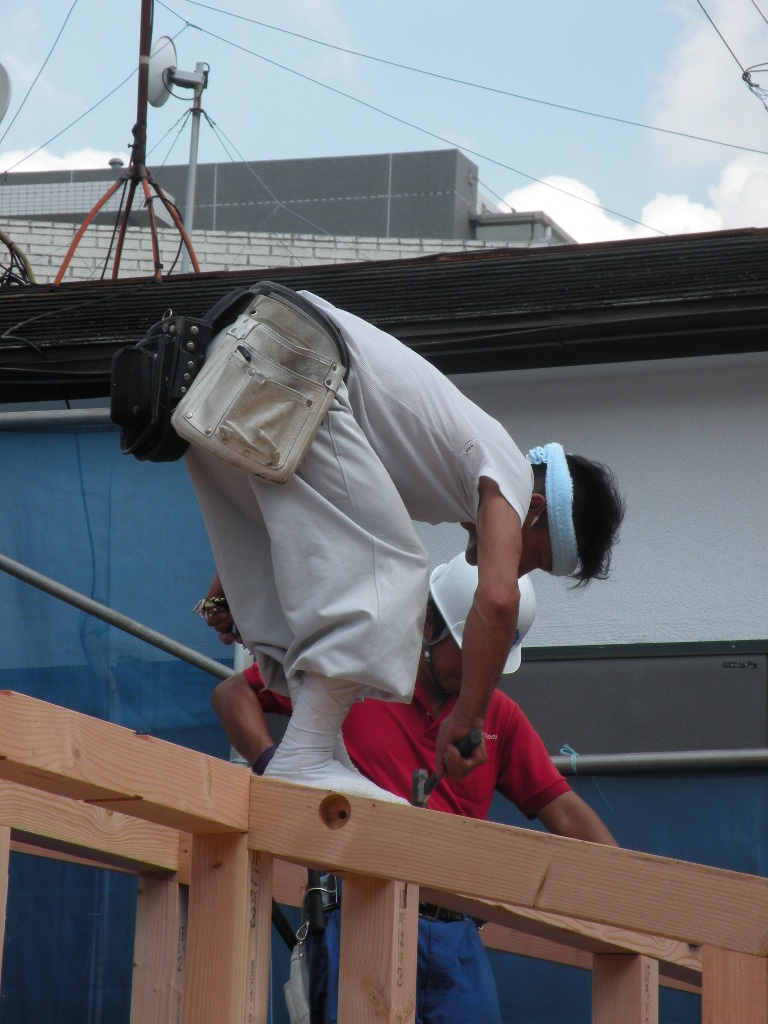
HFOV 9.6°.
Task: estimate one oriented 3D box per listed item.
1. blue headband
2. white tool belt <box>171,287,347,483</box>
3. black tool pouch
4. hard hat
[{"bbox_3d":[0.280,-0.004,7.540,0.065,0.220,0.180,-6,3,3],"label":"blue headband"},{"bbox_3d":[-0.207,-0.212,7.520,0.220,0.295,0.110,28,-5,13],"label":"white tool belt"},{"bbox_3d":[-0.348,-0.219,7.650,0.130,0.260,0.175,15,-8,-40],"label":"black tool pouch"},{"bbox_3d":[0.175,0.180,8.150,0.155,0.280,0.215,-35,-37,4],"label":"hard hat"}]

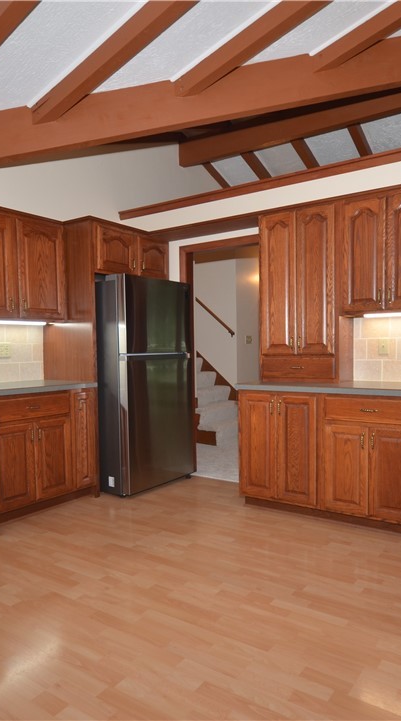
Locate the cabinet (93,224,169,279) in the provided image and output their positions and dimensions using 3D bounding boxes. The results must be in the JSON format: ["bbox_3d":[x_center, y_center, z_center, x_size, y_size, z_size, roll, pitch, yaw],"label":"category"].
[{"bbox_3d":[-0.817,-0.911,4.337,0.637,0.375,0.898,1,3,36],"label":"cabinet"}]

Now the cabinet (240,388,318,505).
[{"bbox_3d":[0.688,0.589,3.590,0.587,0.780,0.595,0,2,34],"label":"cabinet"}]

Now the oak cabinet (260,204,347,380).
[{"bbox_3d":[0.808,-0.473,3.642,0.610,1.249,0.339,1,3,36],"label":"oak cabinet"}]

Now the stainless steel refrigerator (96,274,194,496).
[{"bbox_3d":[-0.660,0.180,4.327,0.845,1.732,0.840,1,3,36],"label":"stainless steel refrigerator"}]

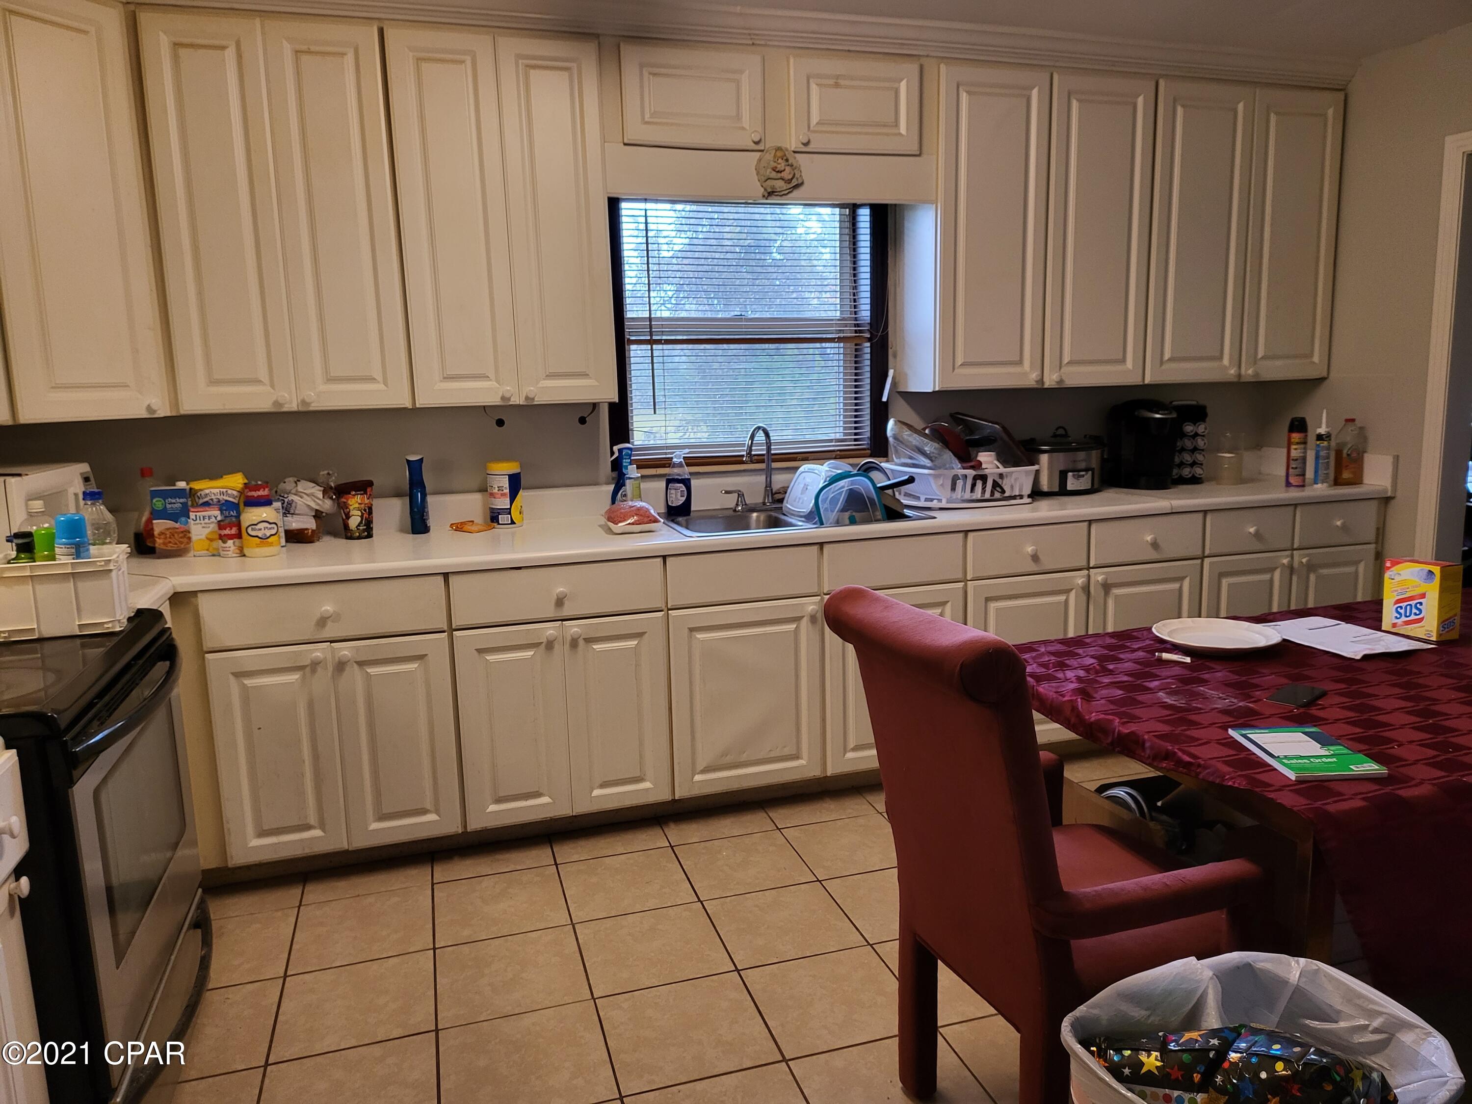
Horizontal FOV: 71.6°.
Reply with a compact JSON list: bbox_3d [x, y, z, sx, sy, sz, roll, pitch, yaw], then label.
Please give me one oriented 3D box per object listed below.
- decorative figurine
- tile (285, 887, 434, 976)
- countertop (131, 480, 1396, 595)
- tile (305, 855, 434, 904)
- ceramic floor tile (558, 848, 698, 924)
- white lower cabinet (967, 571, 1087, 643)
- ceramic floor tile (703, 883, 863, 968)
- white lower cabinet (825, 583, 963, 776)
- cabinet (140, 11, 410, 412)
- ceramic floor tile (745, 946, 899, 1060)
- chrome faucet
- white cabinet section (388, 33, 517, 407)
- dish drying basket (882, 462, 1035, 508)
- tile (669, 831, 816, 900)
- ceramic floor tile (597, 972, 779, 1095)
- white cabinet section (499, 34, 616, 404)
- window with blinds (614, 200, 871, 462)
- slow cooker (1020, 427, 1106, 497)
[{"bbox_3d":[0.137,-1.185,3.173,0.148,0.155,0.030,-5,10,-17],"label":"decorative figurine"},{"bbox_3d":[-0.940,0.959,2.595,0.330,0.010,0.330,-5,10,-17],"label":"tile"},{"bbox_3d":[0.245,-0.110,3.373,4.265,0.038,0.645,-5,10,-17],"label":"countertop"},{"bbox_3d":[-1.018,0.919,2.846,0.330,0.010,0.191,-5,10,-17],"label":"tile"},{"bbox_3d":[-0.301,0.909,2.789,0.330,0.010,0.330,-5,10,-17],"label":"ceramic floor tile"},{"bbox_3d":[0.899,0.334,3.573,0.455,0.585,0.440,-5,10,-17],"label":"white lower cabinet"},{"bbox_3d":[0.126,0.961,2.650,0.339,0.012,0.339,-5,10,-17],"label":"ceramic floor tile"},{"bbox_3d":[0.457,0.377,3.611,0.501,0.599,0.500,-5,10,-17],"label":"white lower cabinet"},{"bbox_3d":[-1.300,-0.937,2.957,0.606,1.045,0.311,-5,10,-17],"label":"cabinet"},{"bbox_3d":[0.215,0.985,2.249,0.330,0.010,0.330,-5,10,-18],"label":"ceramic floor tile"},{"bbox_3d":[0.082,-0.290,3.479,0.050,0.278,0.160,4,11,30],"label":"chrome faucet"},{"bbox_3d":[-0.864,-0.977,3.114,0.297,1.055,0.290,-5,10,-17],"label":"white cabinet section"},{"bbox_3d":[0.832,-0.251,3.760,0.440,0.136,0.370,-5,10,-17],"label":"dish drying basket"},{"bbox_3d":[0.020,0.883,2.882,0.330,0.010,0.330,-5,10,-18],"label":"tile"},{"bbox_3d":[-0.105,1.010,2.155,0.330,0.010,0.330,-5,10,-18],"label":"ceramic floor tile"},{"bbox_3d":[-0.574,-1.000,3.201,0.299,1.055,0.290,-5,10,-17],"label":"white cabinet section"},{"bbox_3d":[0.058,-0.781,3.603,0.982,0.945,0.074,-5,10,-17],"label":"window with blinds"},{"bbox_3d":[1.236,-0.352,3.865,0.382,0.248,0.261,-5,10,-17],"label":"slow cooker"}]

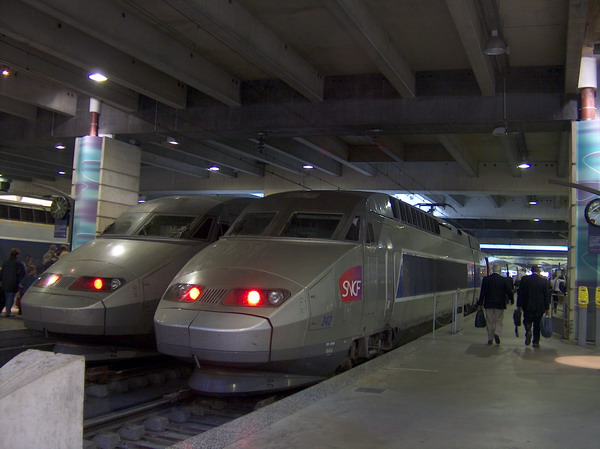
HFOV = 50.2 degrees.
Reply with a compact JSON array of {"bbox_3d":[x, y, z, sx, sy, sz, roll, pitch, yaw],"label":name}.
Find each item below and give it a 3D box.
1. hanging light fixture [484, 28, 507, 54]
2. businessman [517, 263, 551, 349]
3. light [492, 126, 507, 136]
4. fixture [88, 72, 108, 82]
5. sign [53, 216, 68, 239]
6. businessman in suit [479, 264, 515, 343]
[{"bbox_3d":[4.208,-3.921,13.806,0.470,0.540,0.470,1,-4,21],"label":"hanging light fixture"},{"bbox_3d":[5.028,1.759,13.781,0.660,1.740,0.480,1,-4,21],"label":"businessman"},{"bbox_3d":[5.298,-2.450,16.933,0.430,0.290,0.430,1,-4,21],"label":"light"},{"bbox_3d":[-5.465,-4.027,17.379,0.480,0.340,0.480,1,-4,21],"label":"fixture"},{"bbox_3d":[-7.619,0.127,20.401,0.500,0.620,0.120,1,-4,21],"label":"sign"},{"bbox_3d":[4.337,1.761,14.159,0.660,1.730,0.480,1,-4,21],"label":"businessman in suit"}]

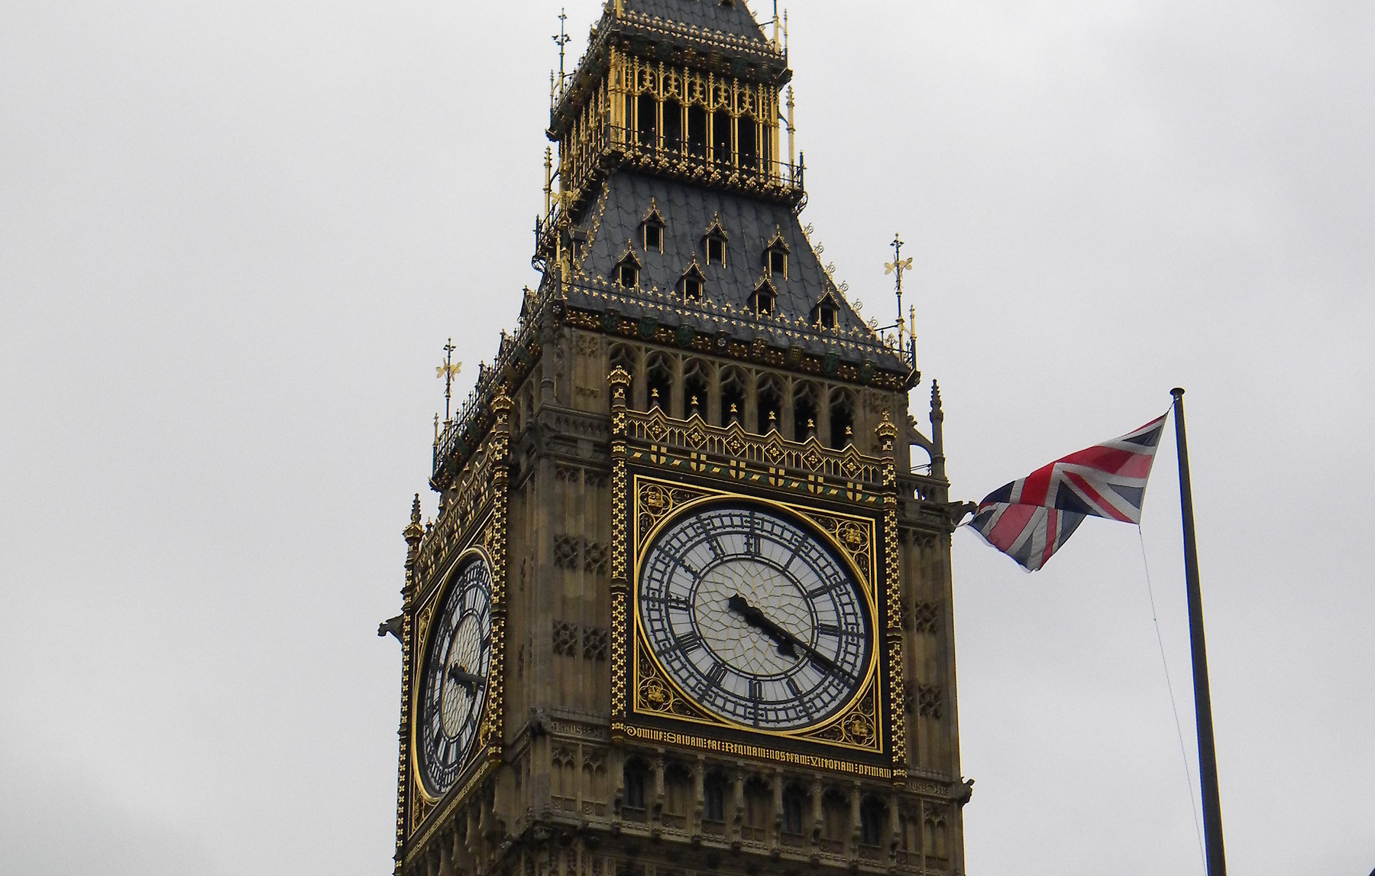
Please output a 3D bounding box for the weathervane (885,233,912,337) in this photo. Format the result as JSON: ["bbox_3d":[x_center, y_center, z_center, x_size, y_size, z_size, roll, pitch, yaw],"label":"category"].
[{"bbox_3d":[6.548,-4.867,109.972,0.880,3.563,0.880,11,-31,-19],"label":"weathervane"}]

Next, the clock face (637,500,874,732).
[{"bbox_3d":[1.968,5.024,100.715,7.200,7.200,0.400,11,-31,-19],"label":"clock face"}]

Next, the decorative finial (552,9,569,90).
[{"bbox_3d":[-4.226,-13.036,119.902,0.620,3.615,0.620,11,-31,-19],"label":"decorative finial"}]

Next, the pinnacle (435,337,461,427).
[{"bbox_3d":[-7.733,-1.797,115.302,0.850,3.488,0.850,11,-31,-19],"label":"pinnacle"}]

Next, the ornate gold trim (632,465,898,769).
[{"bbox_3d":[2.011,5.152,100.522,8.025,8.363,0.500,11,-31,-19],"label":"ornate gold trim"}]

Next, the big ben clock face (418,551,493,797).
[{"bbox_3d":[-6.771,6.923,103.966,0.400,7.200,7.200,11,-31,-19],"label":"big ben clock face"}]

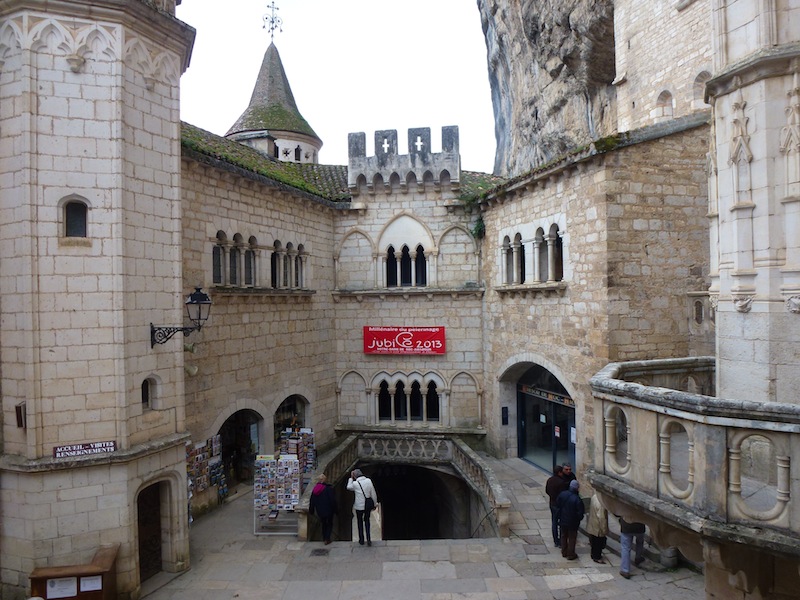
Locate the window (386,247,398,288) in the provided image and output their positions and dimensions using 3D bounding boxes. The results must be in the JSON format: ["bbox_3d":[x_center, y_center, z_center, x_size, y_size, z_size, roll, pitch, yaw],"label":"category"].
[{"bbox_3d":[-0.258,-1.286,21.886,0.425,1.553,0.250,-1,0,12],"label":"window"}]

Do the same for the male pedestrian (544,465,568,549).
[{"bbox_3d":[3.557,4.610,13.050,0.540,1.760,0.400,-1,0,38],"label":"male pedestrian"}]

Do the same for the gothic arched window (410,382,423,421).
[{"bbox_3d":[0.626,3.815,21.933,0.500,1.518,0.250,-1,0,14],"label":"gothic arched window"}]

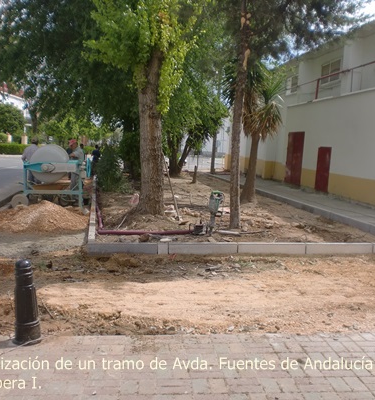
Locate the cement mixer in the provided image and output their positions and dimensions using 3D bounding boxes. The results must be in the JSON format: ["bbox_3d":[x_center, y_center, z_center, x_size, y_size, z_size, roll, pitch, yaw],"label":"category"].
[{"bbox_3d":[-3.427,-0.582,13.338,1.700,1.500,1.150,0,6,-10],"label":"cement mixer"}]

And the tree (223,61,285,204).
[{"bbox_3d":[1.756,-1.769,14.125,1.580,3.650,1.500,2,5,7],"label":"tree"}]

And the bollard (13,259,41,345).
[{"bbox_3d":[-1.126,0.708,3.796,0.200,0.585,0.200,0,6,-17],"label":"bollard"}]

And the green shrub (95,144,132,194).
[{"bbox_3d":[-2.291,-0.975,16.689,1.120,1.470,1.100,1,6,-8],"label":"green shrub"}]

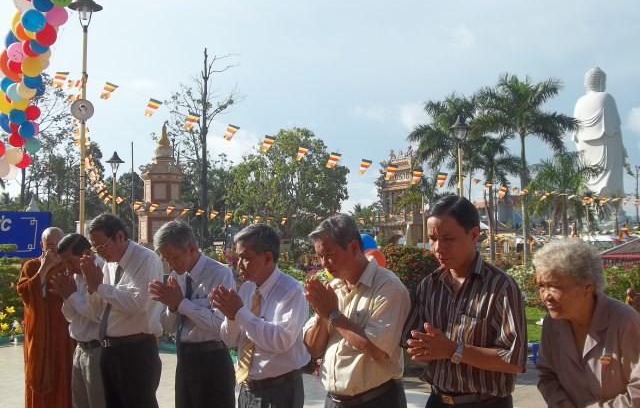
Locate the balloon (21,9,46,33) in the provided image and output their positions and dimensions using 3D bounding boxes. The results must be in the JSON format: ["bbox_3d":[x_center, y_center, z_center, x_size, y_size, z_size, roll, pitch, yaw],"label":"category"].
[{"bbox_3d":[-2.664,-1.705,6.200,0.234,0.224,0.234,0,-2,0],"label":"balloon"}]

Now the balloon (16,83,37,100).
[{"bbox_3d":[-3.522,-1.370,8.000,0.240,0.240,0.240,1,-3,-22],"label":"balloon"}]

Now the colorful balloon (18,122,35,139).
[{"bbox_3d":[-4.365,-1.093,9.900,0.245,0.255,0.245,0,-3,0],"label":"colorful balloon"}]

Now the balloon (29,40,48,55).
[{"bbox_3d":[-2.950,-1.667,7.000,0.210,0.210,0.210,0,-2,0],"label":"balloon"}]

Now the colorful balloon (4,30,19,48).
[{"bbox_3d":[-3.810,-2.039,8.300,0.250,0.260,0.250,0,-3,0],"label":"colorful balloon"}]

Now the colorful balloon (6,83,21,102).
[{"bbox_3d":[-3.980,-1.457,8.700,0.250,0.260,0.250,0,-3,0],"label":"colorful balloon"}]

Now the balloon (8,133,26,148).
[{"bbox_3d":[-3.909,-0.846,8.600,0.224,0.224,0.224,0,-2,0],"label":"balloon"}]

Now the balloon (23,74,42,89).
[{"bbox_3d":[-3.628,-1.559,8.400,0.250,0.260,0.250,0,-3,0],"label":"balloon"}]

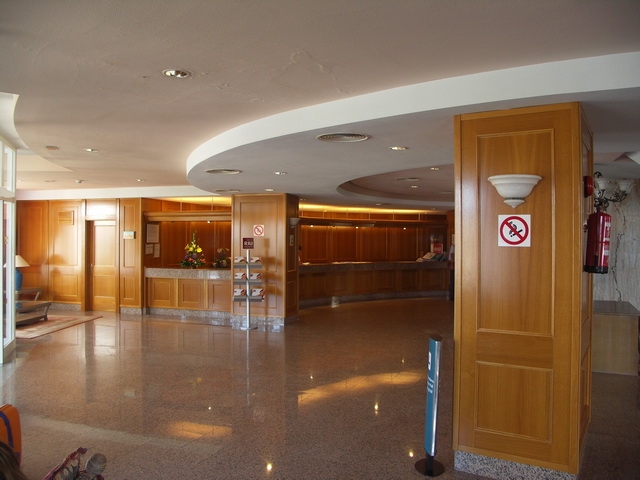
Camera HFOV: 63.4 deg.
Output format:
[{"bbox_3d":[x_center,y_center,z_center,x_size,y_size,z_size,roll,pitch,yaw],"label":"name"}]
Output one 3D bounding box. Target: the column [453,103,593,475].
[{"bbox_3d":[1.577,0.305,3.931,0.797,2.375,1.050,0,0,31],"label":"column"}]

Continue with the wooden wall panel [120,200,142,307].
[{"bbox_3d":[-4.034,0.271,11.109,0.551,2.317,0.070,0,0,20],"label":"wooden wall panel"}]

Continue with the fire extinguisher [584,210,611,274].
[{"bbox_3d":[1.898,0.005,3.530,0.158,0.453,0.158,5,2,31],"label":"fire extinguisher"}]

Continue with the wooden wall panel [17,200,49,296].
[{"bbox_3d":[-6.754,0.283,12.131,1.017,2.333,0.061,0,0,18],"label":"wooden wall panel"}]

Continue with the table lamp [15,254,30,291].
[{"bbox_3d":[-6.600,0.721,11.307,0.469,0.779,0.469,0,0,18],"label":"table lamp"}]

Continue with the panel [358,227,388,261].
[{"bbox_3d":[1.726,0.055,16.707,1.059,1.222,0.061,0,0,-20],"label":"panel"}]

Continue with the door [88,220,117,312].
[{"bbox_3d":[-4.804,0.585,11.491,0.792,2.033,0.060,0,0,20],"label":"door"}]

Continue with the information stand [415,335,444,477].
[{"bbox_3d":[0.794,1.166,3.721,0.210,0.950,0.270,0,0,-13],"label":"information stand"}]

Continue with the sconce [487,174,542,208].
[{"bbox_3d":[1.280,-0.316,3.392,0.341,0.221,0.168,0,0,31],"label":"sconce"}]

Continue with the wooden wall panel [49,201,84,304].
[{"bbox_3d":[-5.725,0.266,11.724,1.038,2.338,0.070,0,0,20],"label":"wooden wall panel"}]

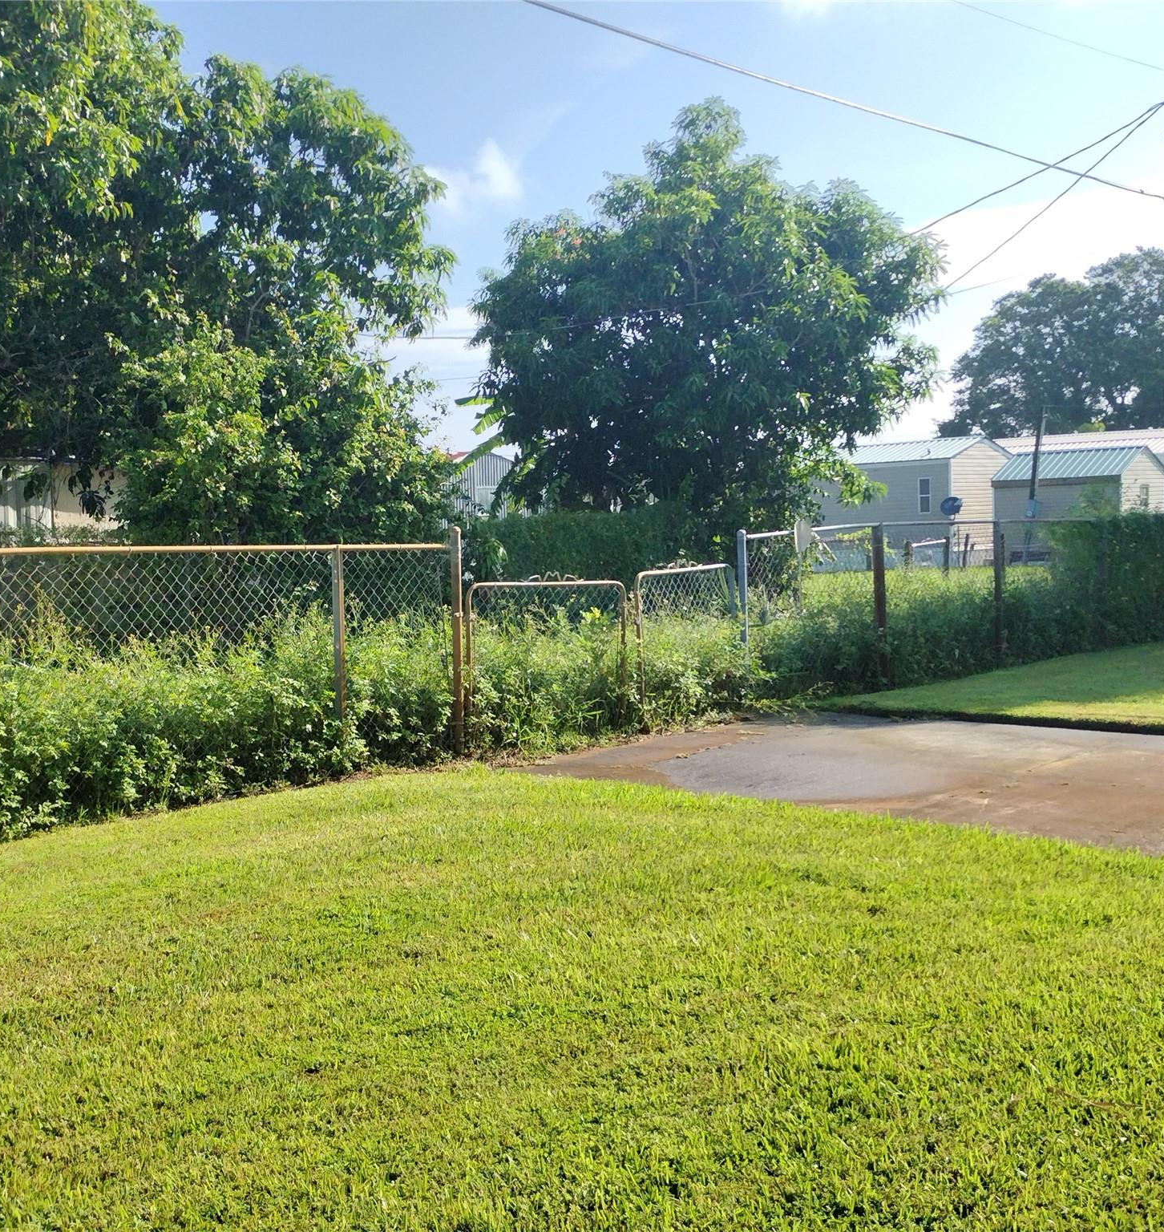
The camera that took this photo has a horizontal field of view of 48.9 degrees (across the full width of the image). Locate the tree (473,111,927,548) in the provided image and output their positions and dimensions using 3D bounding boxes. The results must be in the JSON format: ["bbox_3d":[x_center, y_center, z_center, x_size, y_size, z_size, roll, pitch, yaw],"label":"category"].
[{"bbox_3d":[1.626,-3.288,16.819,6.300,6.850,6.000,-1,4,0],"label":"tree"}]

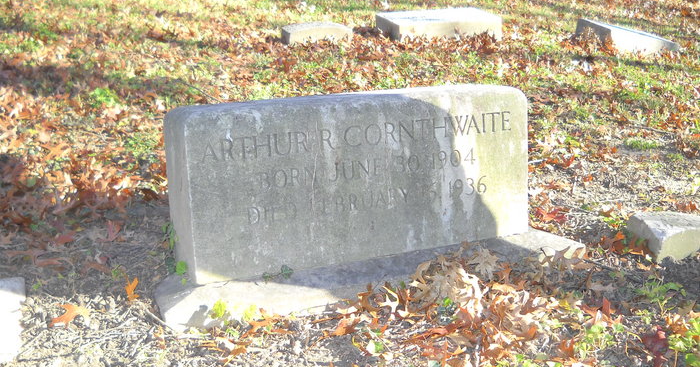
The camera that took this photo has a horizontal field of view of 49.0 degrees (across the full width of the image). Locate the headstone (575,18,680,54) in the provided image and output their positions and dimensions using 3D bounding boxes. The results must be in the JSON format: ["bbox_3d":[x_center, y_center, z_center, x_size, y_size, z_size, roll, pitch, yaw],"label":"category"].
[{"bbox_3d":[1.828,-0.961,5.070,0.571,0.102,0.334,2,22,-24],"label":"headstone"}]

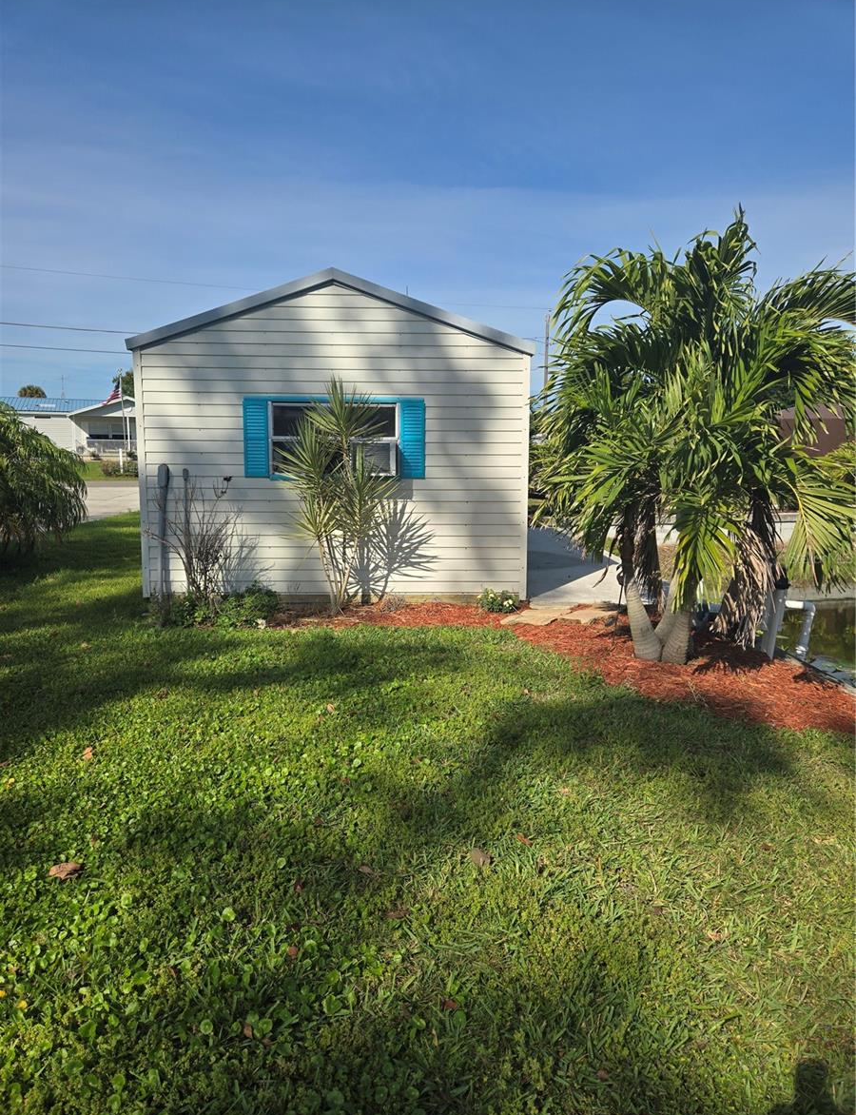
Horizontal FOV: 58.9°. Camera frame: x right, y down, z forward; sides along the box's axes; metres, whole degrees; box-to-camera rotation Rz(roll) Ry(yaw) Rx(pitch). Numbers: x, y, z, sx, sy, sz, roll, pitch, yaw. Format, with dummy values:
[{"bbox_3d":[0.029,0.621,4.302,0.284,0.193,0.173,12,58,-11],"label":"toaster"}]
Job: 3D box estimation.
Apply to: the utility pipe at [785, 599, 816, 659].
[{"bbox_3d":[2.648,0.525,5.400,0.230,0.430,0.090,0,8,-2],"label":"utility pipe"}]

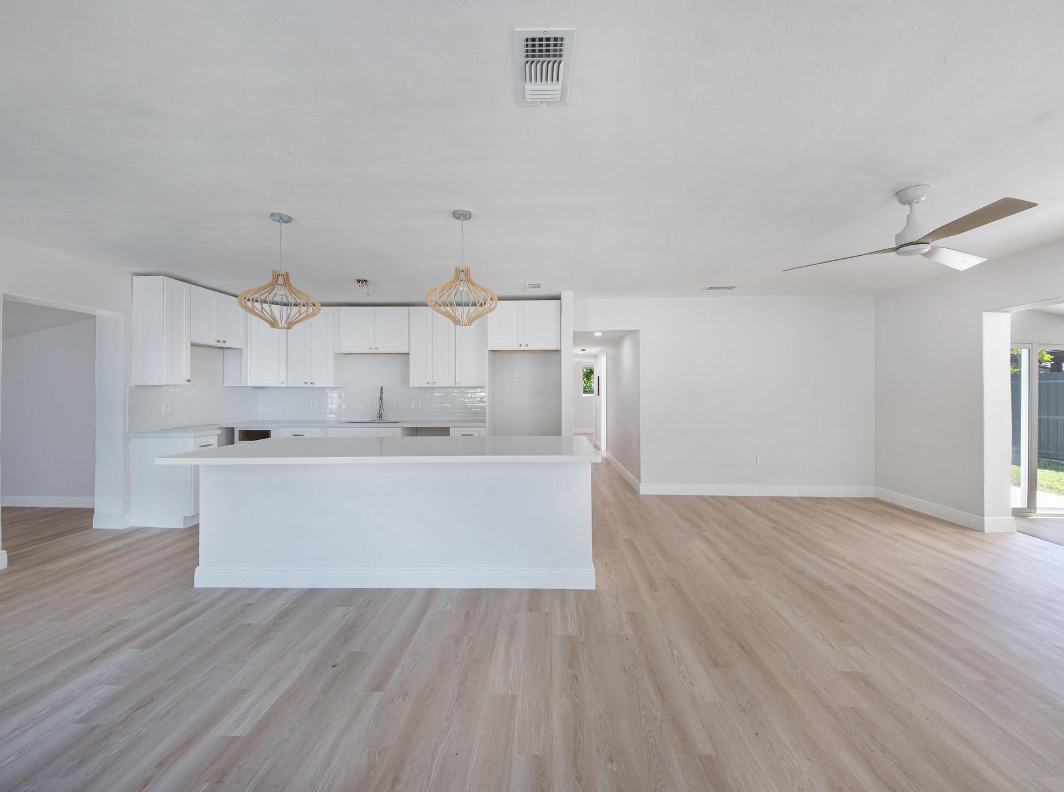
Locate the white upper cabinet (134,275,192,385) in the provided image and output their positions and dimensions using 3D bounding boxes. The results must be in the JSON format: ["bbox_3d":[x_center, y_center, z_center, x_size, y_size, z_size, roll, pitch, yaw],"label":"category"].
[{"bbox_3d":[-3.752,-0.638,4.027,0.317,1.067,0.305,0,0,2],"label":"white upper cabinet"}]

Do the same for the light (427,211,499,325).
[{"bbox_3d":[-0.468,-0.854,2.664,0.466,0.742,0.466,0,0,2],"label":"light"}]

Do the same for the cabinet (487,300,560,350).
[{"bbox_3d":[-0.086,-0.889,5.261,0.920,0.616,0.605,0,0,2],"label":"cabinet"}]

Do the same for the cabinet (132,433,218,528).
[{"bbox_3d":[-3.596,0.826,4.011,0.617,0.910,0.310,0,0,2],"label":"cabinet"}]

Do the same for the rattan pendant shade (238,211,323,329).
[{"bbox_3d":[-1.698,-0.847,2.691,0.468,0.745,0.468,0,0,2],"label":"rattan pendant shade"}]

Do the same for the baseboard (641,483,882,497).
[{"bbox_3d":[2.825,1.190,4.990,2.870,0.140,0.022,0,0,3],"label":"baseboard"}]

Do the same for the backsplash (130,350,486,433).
[{"bbox_3d":[-2.270,-0.115,4.730,3.240,0.930,1.820,0,0,0],"label":"backsplash"}]

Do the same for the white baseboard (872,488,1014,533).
[{"bbox_3d":[4.370,1.194,4.290,0.280,0.140,1.260,0,0,2],"label":"white baseboard"}]

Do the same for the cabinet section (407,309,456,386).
[{"bbox_3d":[-1.311,-0.650,5.405,0.610,1.067,0.320,0,0,1],"label":"cabinet section"}]

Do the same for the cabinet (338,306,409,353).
[{"bbox_3d":[-2.113,-0.885,5.465,0.940,0.612,0.330,0,0,0],"label":"cabinet"}]

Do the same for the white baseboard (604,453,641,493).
[{"bbox_3d":[1.445,1.181,6.450,0.022,0.140,2.830,0,0,2],"label":"white baseboard"}]

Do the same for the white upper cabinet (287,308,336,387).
[{"bbox_3d":[-2.955,-0.655,5.465,0.640,1.067,0.330,0,0,0],"label":"white upper cabinet"}]

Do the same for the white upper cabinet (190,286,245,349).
[{"bbox_3d":[-3.737,-0.869,4.554,0.317,0.613,0.758,0,0,2],"label":"white upper cabinet"}]

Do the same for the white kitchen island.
[{"bbox_3d":[-0.905,0.818,2.890,2.660,0.914,1.040,0,0,1],"label":"white kitchen island"}]

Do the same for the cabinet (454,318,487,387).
[{"bbox_3d":[-0.787,-0.662,5.424,0.454,1.067,0.325,0,0,2],"label":"cabinet"}]

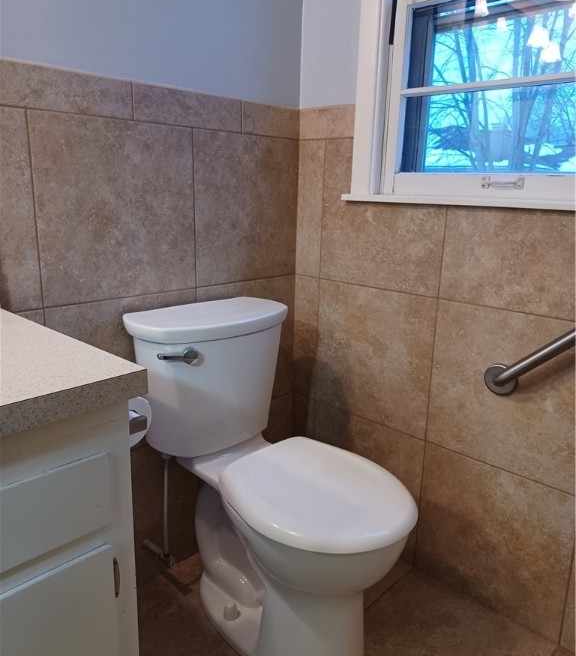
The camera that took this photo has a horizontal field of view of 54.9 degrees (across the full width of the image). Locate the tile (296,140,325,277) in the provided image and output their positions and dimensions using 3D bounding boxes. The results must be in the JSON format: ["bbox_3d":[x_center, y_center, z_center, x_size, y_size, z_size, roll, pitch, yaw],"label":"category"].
[{"bbox_3d":[0.070,-0.355,1.671,0.101,0.400,0.011,14,19,42],"label":"tile"}]

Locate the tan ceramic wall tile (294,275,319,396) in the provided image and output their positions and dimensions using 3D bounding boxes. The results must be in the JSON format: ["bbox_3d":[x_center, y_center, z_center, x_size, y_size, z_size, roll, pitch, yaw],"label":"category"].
[{"bbox_3d":[0.060,0.032,1.768,0.101,0.392,0.011,14,19,42],"label":"tan ceramic wall tile"}]

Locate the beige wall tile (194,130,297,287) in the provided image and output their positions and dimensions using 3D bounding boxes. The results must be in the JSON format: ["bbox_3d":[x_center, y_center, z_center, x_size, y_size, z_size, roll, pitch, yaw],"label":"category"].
[{"bbox_3d":[-0.110,-0.334,1.571,0.011,0.400,0.384,14,19,42],"label":"beige wall tile"}]

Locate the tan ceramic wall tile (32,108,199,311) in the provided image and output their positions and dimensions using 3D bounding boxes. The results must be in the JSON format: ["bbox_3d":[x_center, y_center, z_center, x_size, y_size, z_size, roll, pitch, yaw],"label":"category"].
[{"bbox_3d":[-0.386,-0.273,1.295,0.011,0.400,0.400,14,19,42],"label":"tan ceramic wall tile"}]

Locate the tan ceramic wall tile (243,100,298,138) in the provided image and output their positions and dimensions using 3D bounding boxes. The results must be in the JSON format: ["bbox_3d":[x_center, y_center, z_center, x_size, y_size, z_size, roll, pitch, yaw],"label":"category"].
[{"bbox_3d":[-0.048,-0.584,1.569,0.011,0.082,0.223,14,19,42],"label":"tan ceramic wall tile"}]

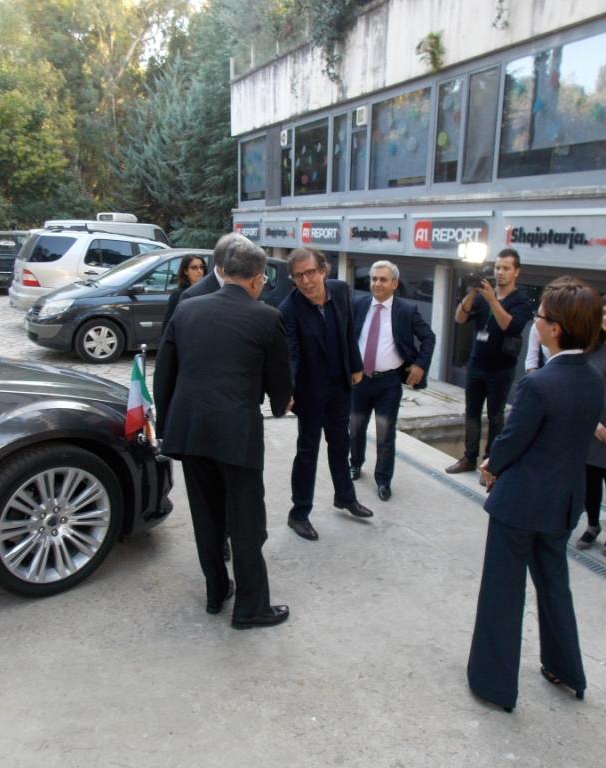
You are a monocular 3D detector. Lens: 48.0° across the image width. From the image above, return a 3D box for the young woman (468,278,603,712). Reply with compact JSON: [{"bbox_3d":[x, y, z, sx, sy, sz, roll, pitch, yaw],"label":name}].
[{"bbox_3d":[0.915,0.450,2.696,0.480,1.700,0.450,-10,17,-42],"label":"young woman"}]

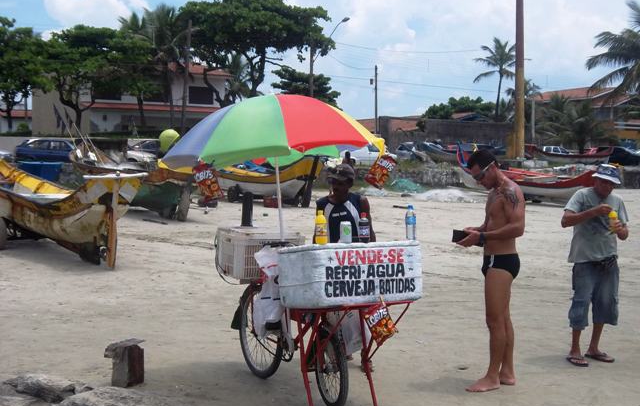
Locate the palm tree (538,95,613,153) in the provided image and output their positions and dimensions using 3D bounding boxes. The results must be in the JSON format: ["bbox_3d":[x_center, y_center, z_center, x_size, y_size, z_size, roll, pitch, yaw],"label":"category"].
[{"bbox_3d":[17.053,-4.906,58.000,4.900,4.600,4.900,0,3,0],"label":"palm tree"}]

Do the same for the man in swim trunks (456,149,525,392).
[{"bbox_3d":[1.180,0.455,6.074,0.460,1.660,0.430,-1,3,-21],"label":"man in swim trunks"}]

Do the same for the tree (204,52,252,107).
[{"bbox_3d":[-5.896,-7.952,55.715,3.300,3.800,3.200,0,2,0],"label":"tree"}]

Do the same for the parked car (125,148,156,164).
[{"bbox_3d":[-11.994,-3.209,55.000,4.100,1.450,1.680,1,2,20],"label":"parked car"}]

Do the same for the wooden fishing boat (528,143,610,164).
[{"bbox_3d":[17.296,-3.349,60.000,5.900,1.300,1.500,0,2,5],"label":"wooden fishing boat"}]

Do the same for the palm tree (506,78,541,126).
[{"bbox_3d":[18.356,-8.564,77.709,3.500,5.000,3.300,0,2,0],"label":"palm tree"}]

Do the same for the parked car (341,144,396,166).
[{"bbox_3d":[3.050,-3.214,57.000,4.100,1.470,1.650,-2,4,-37],"label":"parked car"}]

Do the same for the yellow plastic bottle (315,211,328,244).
[{"bbox_3d":[0.009,0.141,5.010,0.070,0.200,0.070,0,2,-12],"label":"yellow plastic bottle"}]

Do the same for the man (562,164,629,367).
[{"bbox_3d":[2.181,0.461,6.905,0.520,1.580,0.380,0,2,-9],"label":"man"}]

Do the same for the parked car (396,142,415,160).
[{"bbox_3d":[6.797,-3.889,66.000,1.650,1.450,3.900,0,2,15],"label":"parked car"}]

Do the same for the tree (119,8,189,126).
[{"bbox_3d":[-13.062,-10.521,69.000,5.400,10.200,5.200,0,2,0],"label":"tree"}]

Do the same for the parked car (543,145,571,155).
[{"bbox_3d":[19.695,-3.867,70.000,3.900,1.470,1.650,0,2,15],"label":"parked car"}]

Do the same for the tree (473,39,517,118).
[{"bbox_3d":[15.751,-8.760,75.000,5.000,11.000,5.000,0,3,0],"label":"tree"}]

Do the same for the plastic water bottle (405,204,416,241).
[{"bbox_3d":[0.557,0.120,5.350,0.067,0.212,0.067,0,3,0],"label":"plastic water bottle"}]

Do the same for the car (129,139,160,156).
[{"bbox_3d":[-12.016,-3.526,59.500,4.100,1.430,1.650,0,2,-2],"label":"car"}]

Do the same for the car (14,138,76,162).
[{"bbox_3d":[-13.593,-2.615,45.000,4.050,1.400,1.660,-2,4,-33],"label":"car"}]

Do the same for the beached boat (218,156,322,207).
[{"bbox_3d":[-2.000,-0.714,27.000,1.900,1.650,6.200,-2,4,-35],"label":"beached boat"}]

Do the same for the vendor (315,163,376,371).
[{"bbox_3d":[0.205,0.457,6.745,0.500,1.600,0.340,0,2,9],"label":"vendor"}]

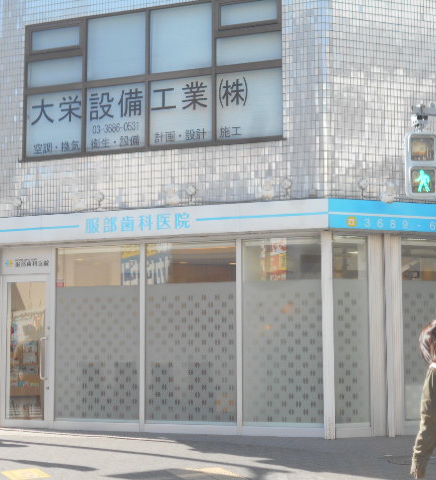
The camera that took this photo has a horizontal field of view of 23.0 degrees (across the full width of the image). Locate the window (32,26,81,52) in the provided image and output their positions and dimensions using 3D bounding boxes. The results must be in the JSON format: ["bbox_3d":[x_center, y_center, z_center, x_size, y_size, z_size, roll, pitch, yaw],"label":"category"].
[{"bbox_3d":[-2.352,-2.918,15.532,0.796,0.297,0.080,-3,-7,22],"label":"window"}]

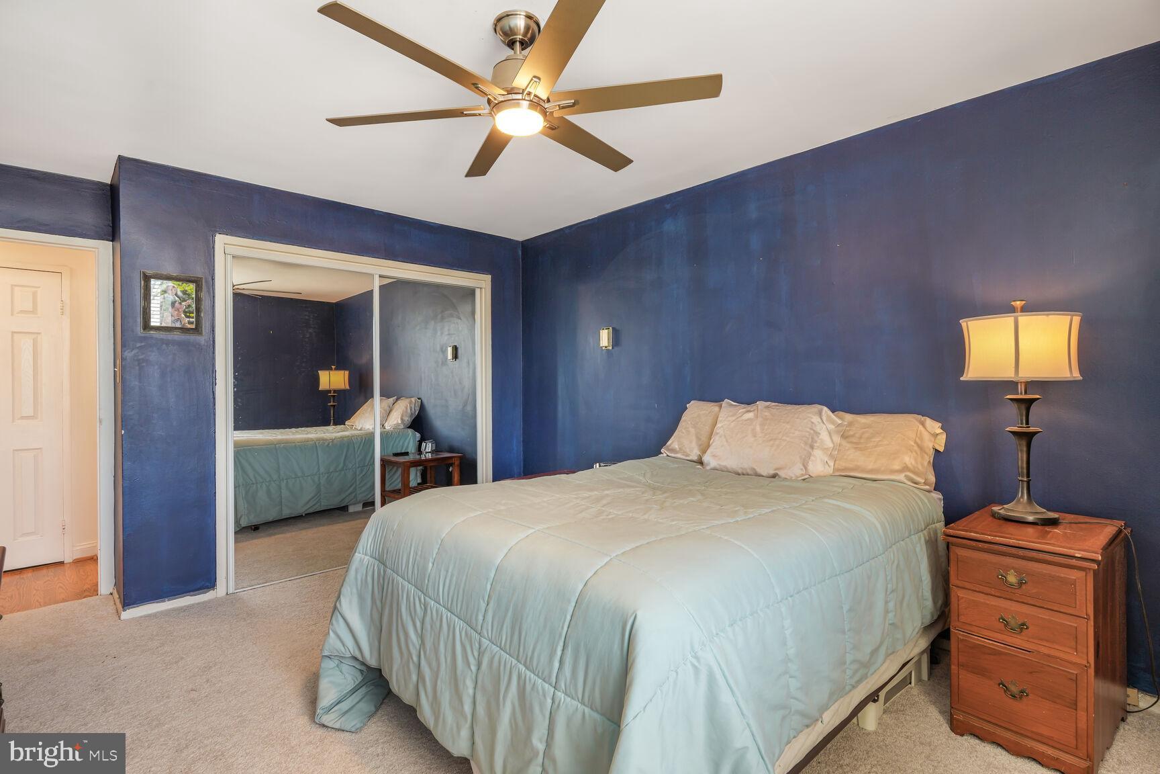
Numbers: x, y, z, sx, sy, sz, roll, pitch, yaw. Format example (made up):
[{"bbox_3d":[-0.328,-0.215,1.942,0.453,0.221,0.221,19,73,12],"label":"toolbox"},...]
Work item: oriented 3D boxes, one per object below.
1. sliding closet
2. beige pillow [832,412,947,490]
[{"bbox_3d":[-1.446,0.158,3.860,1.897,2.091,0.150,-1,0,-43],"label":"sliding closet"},{"bbox_3d":[1.282,0.274,2.526,0.640,0.390,0.160,0,-32,47],"label":"beige pillow"}]

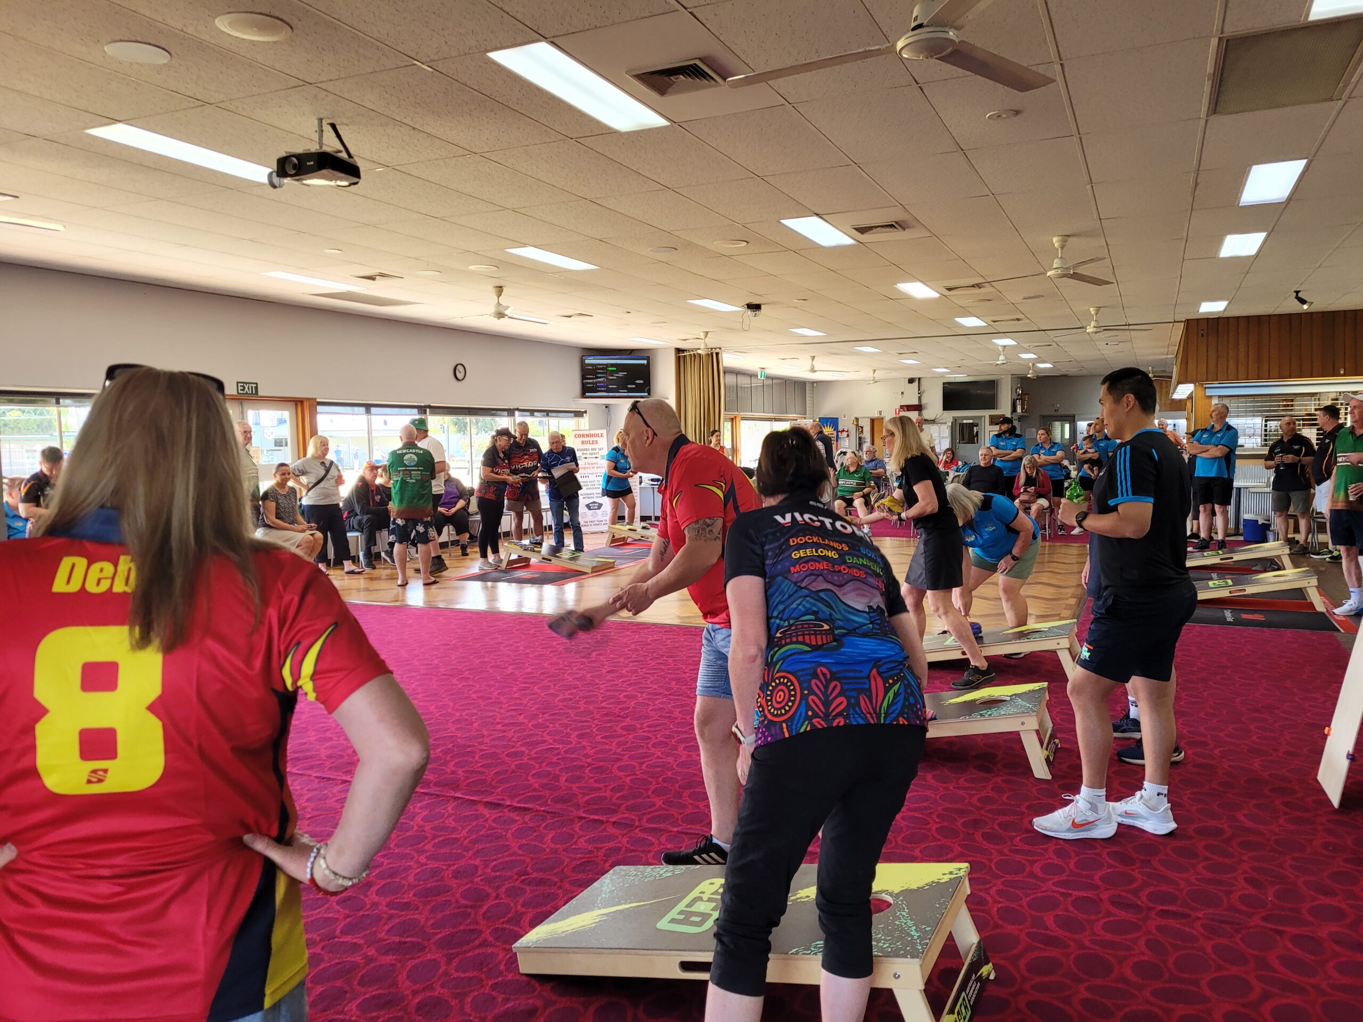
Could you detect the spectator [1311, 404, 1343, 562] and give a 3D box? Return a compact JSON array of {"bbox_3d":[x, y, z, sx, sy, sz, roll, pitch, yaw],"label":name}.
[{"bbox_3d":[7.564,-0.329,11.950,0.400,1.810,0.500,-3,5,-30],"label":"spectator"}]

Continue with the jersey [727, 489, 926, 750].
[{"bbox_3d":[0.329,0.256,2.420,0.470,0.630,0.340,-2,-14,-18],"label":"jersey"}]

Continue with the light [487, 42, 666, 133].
[{"bbox_3d":[-0.418,-1.917,4.639,0.300,0.090,1.200,1,5,25],"label":"light"}]

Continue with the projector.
[{"bbox_3d":[-1.735,-1.634,4.900,0.310,0.110,0.235,1,4,25],"label":"projector"}]

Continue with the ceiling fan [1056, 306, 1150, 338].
[{"bbox_3d":[5.266,-2.398,12.893,1.300,0.340,1.300,1,4,25],"label":"ceiling fan"}]

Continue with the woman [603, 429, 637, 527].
[{"bbox_3d":[-0.931,-0.372,15.300,0.480,1.670,0.500,1,5,30],"label":"woman"}]

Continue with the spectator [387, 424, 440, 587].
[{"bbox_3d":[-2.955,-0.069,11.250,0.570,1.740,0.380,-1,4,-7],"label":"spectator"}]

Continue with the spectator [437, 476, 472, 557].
[{"bbox_3d":[-3.175,-0.027,14.100,0.580,1.250,0.750,-1,4,-6],"label":"spectator"}]

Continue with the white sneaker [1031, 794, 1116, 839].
[{"bbox_3d":[1.505,1.178,3.919,0.308,0.132,0.115,-1,4,-3],"label":"white sneaker"}]

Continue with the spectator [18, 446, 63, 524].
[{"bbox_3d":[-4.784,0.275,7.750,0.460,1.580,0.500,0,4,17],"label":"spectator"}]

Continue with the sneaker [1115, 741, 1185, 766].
[{"bbox_3d":[2.192,1.111,4.782,0.302,0.114,0.112,-1,4,-1],"label":"sneaker"}]

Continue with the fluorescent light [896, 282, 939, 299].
[{"bbox_3d":[2.619,-2.452,11.292,0.290,0.070,1.200,1,5,25],"label":"fluorescent light"}]

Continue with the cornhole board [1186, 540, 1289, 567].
[{"bbox_3d":[6.081,0.507,11.396,1.250,0.310,0.610,1,5,26],"label":"cornhole board"}]

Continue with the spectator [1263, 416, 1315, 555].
[{"bbox_3d":[7.602,-0.357,12.800,0.430,1.720,0.600,-4,5,-37],"label":"spectator"}]

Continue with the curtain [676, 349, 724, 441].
[{"bbox_3d":[0.362,-1.298,18.190,0.880,3.080,0.250,1,4,25],"label":"curtain"}]

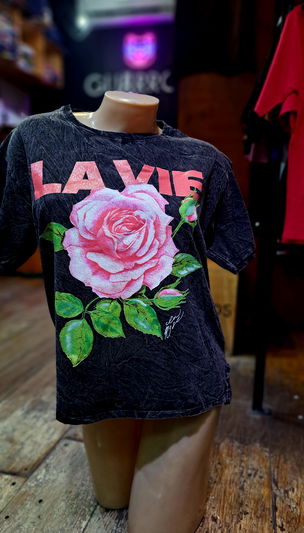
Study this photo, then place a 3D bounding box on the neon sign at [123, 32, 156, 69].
[{"bbox_3d":[-0.112,-1.937,3.300,0.300,0.290,0.050,3,10,12],"label":"neon sign"}]

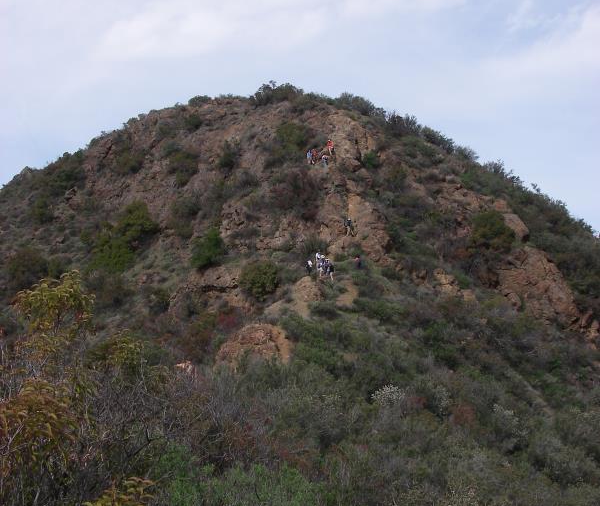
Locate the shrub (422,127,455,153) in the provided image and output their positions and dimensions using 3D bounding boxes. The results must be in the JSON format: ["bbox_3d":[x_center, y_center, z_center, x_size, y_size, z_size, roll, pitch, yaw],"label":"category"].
[{"bbox_3d":[17.033,-13.958,108.000,3.778,3.237,3.542,0,-6,0],"label":"shrub"}]

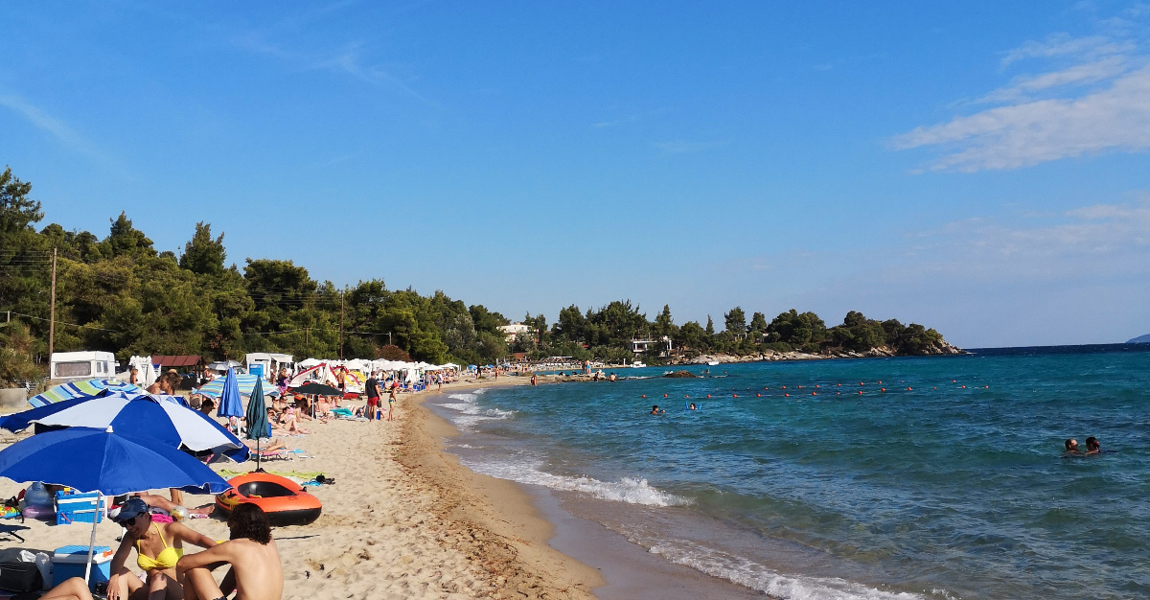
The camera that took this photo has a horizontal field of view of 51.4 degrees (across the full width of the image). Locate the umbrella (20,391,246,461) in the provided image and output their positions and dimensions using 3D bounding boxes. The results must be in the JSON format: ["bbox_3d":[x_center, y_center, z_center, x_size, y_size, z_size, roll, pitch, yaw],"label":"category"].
[{"bbox_3d":[-3.873,1.564,10.361,2.100,1.530,2.100,8,-3,1],"label":"umbrella"}]

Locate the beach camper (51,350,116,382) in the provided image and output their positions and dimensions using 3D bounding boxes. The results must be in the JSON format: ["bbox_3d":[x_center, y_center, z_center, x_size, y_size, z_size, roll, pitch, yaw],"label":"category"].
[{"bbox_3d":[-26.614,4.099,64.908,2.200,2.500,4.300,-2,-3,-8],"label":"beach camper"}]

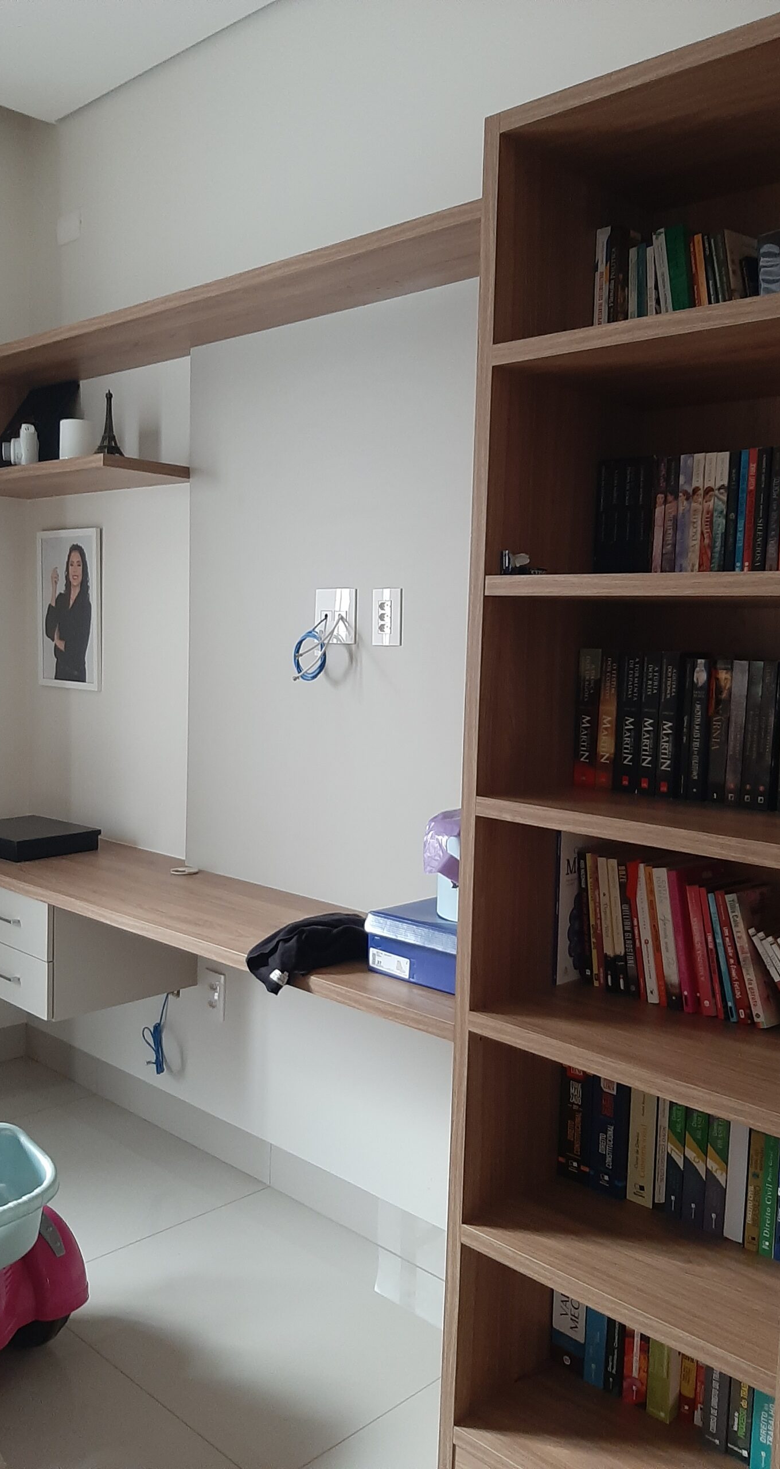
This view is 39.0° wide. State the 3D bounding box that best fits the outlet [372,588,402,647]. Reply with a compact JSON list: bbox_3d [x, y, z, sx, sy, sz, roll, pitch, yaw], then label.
[{"bbox_3d":[-0.010,-0.258,2.432,0.082,0.123,0.011,6,7,42],"label":"outlet"}]

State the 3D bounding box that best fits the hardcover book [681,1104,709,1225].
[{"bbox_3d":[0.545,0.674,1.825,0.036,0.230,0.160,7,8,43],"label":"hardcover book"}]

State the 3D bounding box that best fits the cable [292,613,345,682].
[{"bbox_3d":[-0.164,-0.198,2.518,0.100,0.150,0.085,6,7,42],"label":"cable"}]

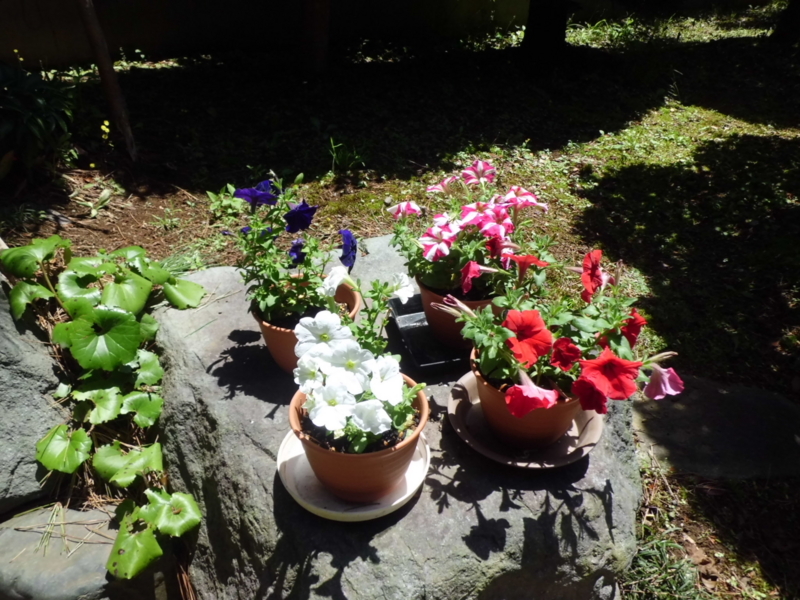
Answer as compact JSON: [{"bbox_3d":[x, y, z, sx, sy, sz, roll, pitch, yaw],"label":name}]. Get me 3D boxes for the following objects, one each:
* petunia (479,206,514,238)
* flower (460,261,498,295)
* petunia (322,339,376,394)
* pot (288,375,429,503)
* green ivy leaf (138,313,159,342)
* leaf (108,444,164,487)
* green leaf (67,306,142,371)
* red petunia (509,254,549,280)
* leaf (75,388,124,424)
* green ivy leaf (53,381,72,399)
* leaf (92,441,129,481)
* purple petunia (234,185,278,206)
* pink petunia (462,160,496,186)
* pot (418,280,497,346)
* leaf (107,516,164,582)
[{"bbox_3d":[0.155,-0.125,0.970,0.057,0.032,0.050,3,76,6],"label":"petunia"},{"bbox_3d":[0.116,-0.033,0.880,0.050,0.046,0.048,-12,31,6],"label":"flower"},{"bbox_3d":[-0.060,0.077,0.695,0.059,0.062,0.034,-3,21,-5],"label":"petunia"},{"bbox_3d":[-0.046,0.168,0.725,0.160,0.105,0.160,0,31,0],"label":"pot"},{"bbox_3d":[-0.447,0.049,1.060,0.042,0.022,0.050,-17,61,-25],"label":"green ivy leaf"},{"bbox_3d":[-0.370,0.232,0.843,0.080,0.032,0.077,0,43,0],"label":"leaf"},{"bbox_3d":[-0.492,0.064,1.000,0.122,0.040,0.105,0,50,0],"label":"green leaf"},{"bbox_3d":[0.177,-0.045,0.830,0.056,0.038,0.055,6,32,-4],"label":"red petunia"},{"bbox_3d":[-0.497,0.174,0.990,0.076,0.030,0.070,0,43,0],"label":"leaf"},{"bbox_3d":[-0.561,0.151,1.000,0.030,0.011,0.026,29,54,-2],"label":"green ivy leaf"},{"bbox_3d":[-0.428,0.237,0.890,0.045,0.020,0.059,23,52,-2],"label":"leaf"},{"bbox_3d":[-0.221,-0.161,0.925,0.066,0.031,0.056,0,-14,0],"label":"purple petunia"},{"bbox_3d":[0.136,-0.217,1.030,0.056,0.035,0.053,2,49,2],"label":"pink petunia"},{"bbox_3d":[0.107,0.010,0.996,0.160,0.105,0.160,0,31,0],"label":"pot"},{"bbox_3d":[-0.352,0.329,0.800,0.069,0.028,0.082,7,51,-11],"label":"leaf"}]

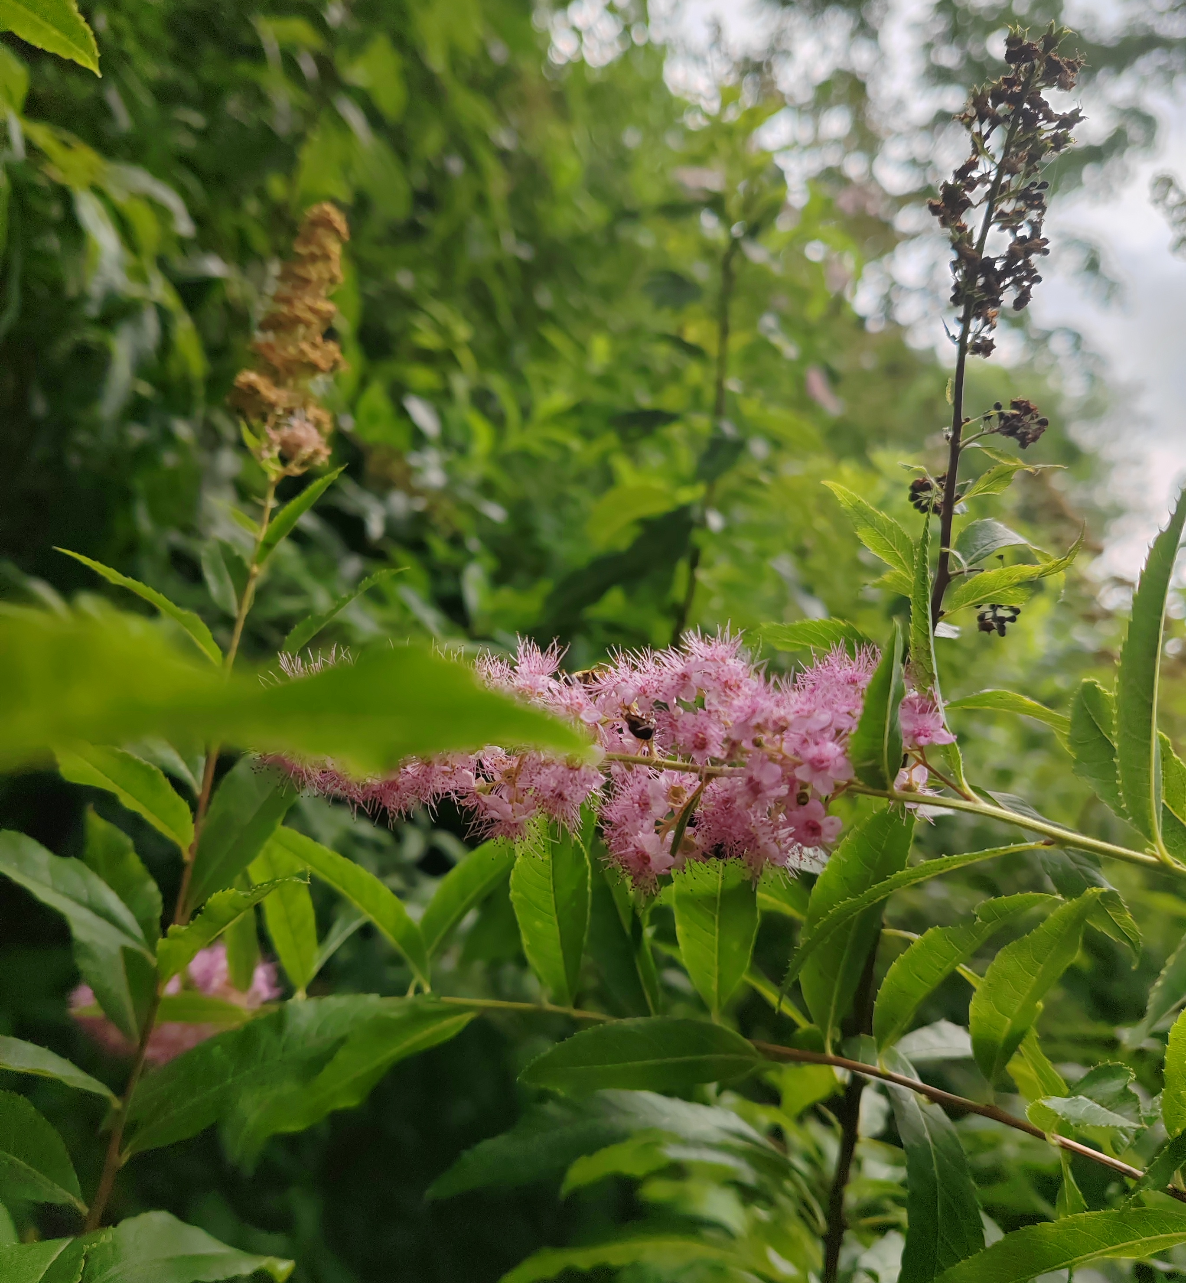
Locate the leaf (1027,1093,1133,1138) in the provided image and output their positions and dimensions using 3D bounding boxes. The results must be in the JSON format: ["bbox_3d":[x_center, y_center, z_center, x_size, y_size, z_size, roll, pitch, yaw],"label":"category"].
[{"bbox_3d":[0.081,0.078,0.203,0.018,0.007,0.009,5,3,6],"label":"leaf"}]

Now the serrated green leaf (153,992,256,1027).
[{"bbox_3d":[-0.105,0.091,0.305,0.041,0.006,0.014,6,37,-14],"label":"serrated green leaf"}]

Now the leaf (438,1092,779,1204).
[{"bbox_3d":[0.004,0.118,0.290,0.085,0.018,0.022,1,34,-14],"label":"leaf"}]

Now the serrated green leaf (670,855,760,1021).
[{"bbox_3d":[0.023,0.052,0.237,0.016,0.044,0.009,0,-9,0],"label":"serrated green leaf"}]

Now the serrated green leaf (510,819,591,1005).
[{"bbox_3d":[-0.006,0.047,0.218,0.014,0.036,0.006,-6,6,6],"label":"serrated green leaf"}]

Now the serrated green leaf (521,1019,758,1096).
[{"bbox_3d":[0.009,0.077,0.230,0.048,0.017,0.007,3,-40,-18],"label":"serrated green leaf"}]

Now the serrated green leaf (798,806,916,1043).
[{"bbox_3d":[0.046,0.048,0.213,0.017,0.045,0.007,15,-8,11],"label":"serrated green leaf"}]

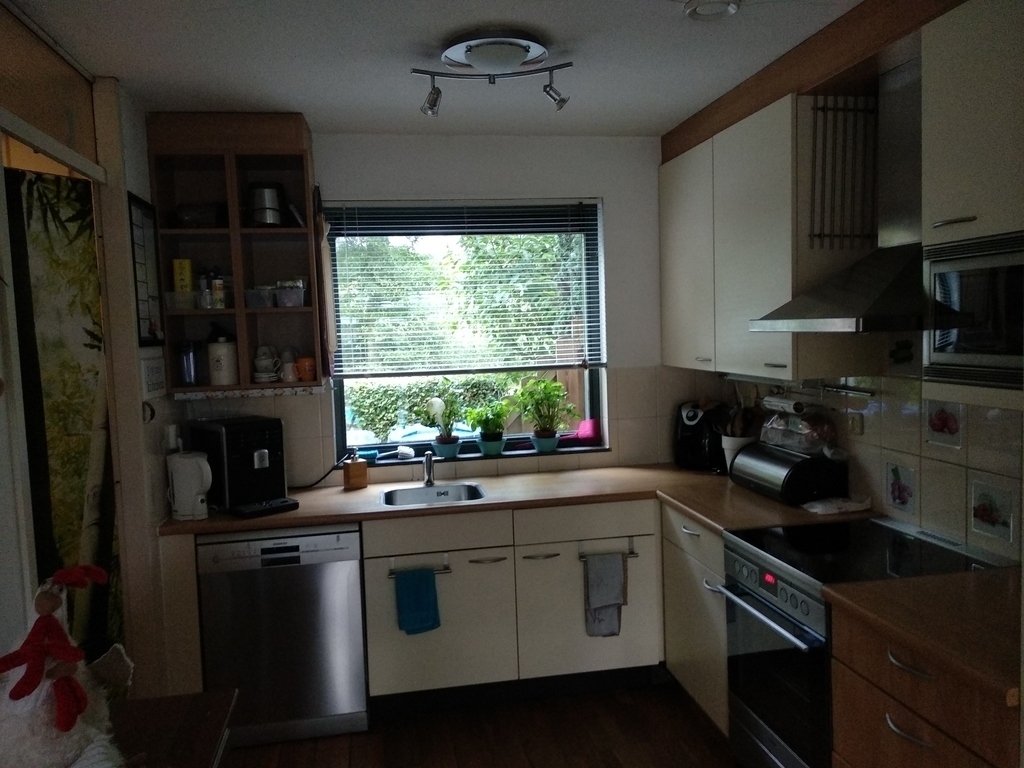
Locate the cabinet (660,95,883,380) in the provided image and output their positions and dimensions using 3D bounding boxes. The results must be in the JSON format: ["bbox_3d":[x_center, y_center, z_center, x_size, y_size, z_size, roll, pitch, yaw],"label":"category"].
[{"bbox_3d":[0.989,-0.526,3.137,0.347,0.939,1.192,-3,4,-9],"label":"cabinet"}]

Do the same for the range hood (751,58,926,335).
[{"bbox_3d":[1.080,-0.549,2.272,0.506,0.770,0.588,-3,5,-10],"label":"range hood"}]

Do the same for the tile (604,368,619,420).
[{"bbox_3d":[0.487,0.052,3.787,0.065,0.254,0.012,-2,4,-10],"label":"tile"}]

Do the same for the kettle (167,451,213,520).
[{"bbox_3d":[-1.246,0.388,2.987,0.152,0.253,0.127,-2,5,0],"label":"kettle"}]

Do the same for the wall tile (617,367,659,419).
[{"bbox_3d":[0.604,0.040,3.722,0.199,0.247,0.010,-3,4,-9],"label":"wall tile"}]

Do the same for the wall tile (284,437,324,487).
[{"bbox_3d":[-0.970,0.361,3.540,0.200,0.232,0.012,-2,4,-10],"label":"wall tile"}]

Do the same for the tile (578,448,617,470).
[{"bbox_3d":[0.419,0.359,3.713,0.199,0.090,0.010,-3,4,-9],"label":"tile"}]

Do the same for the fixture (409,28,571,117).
[{"bbox_3d":[-0.066,-0.942,2.394,0.500,0.213,0.330,-2,4,3],"label":"fixture"}]

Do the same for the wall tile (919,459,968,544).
[{"bbox_3d":[1.387,0.368,2.464,0.012,0.229,0.200,-2,4,-10],"label":"wall tile"}]

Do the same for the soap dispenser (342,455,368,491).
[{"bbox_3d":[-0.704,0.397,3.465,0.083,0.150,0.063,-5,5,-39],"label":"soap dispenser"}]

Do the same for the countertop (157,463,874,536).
[{"bbox_3d":[-0.049,0.495,3.053,2.545,0.038,1.135,-3,5,-10],"label":"countertop"}]

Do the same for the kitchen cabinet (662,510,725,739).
[{"bbox_3d":[0.967,0.845,2.988,0.567,0.714,0.592,-3,5,-10],"label":"kitchen cabinet"}]

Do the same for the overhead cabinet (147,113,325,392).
[{"bbox_3d":[-1.122,-0.528,3.215,0.594,1.084,0.338,-3,4,-9],"label":"overhead cabinet"}]

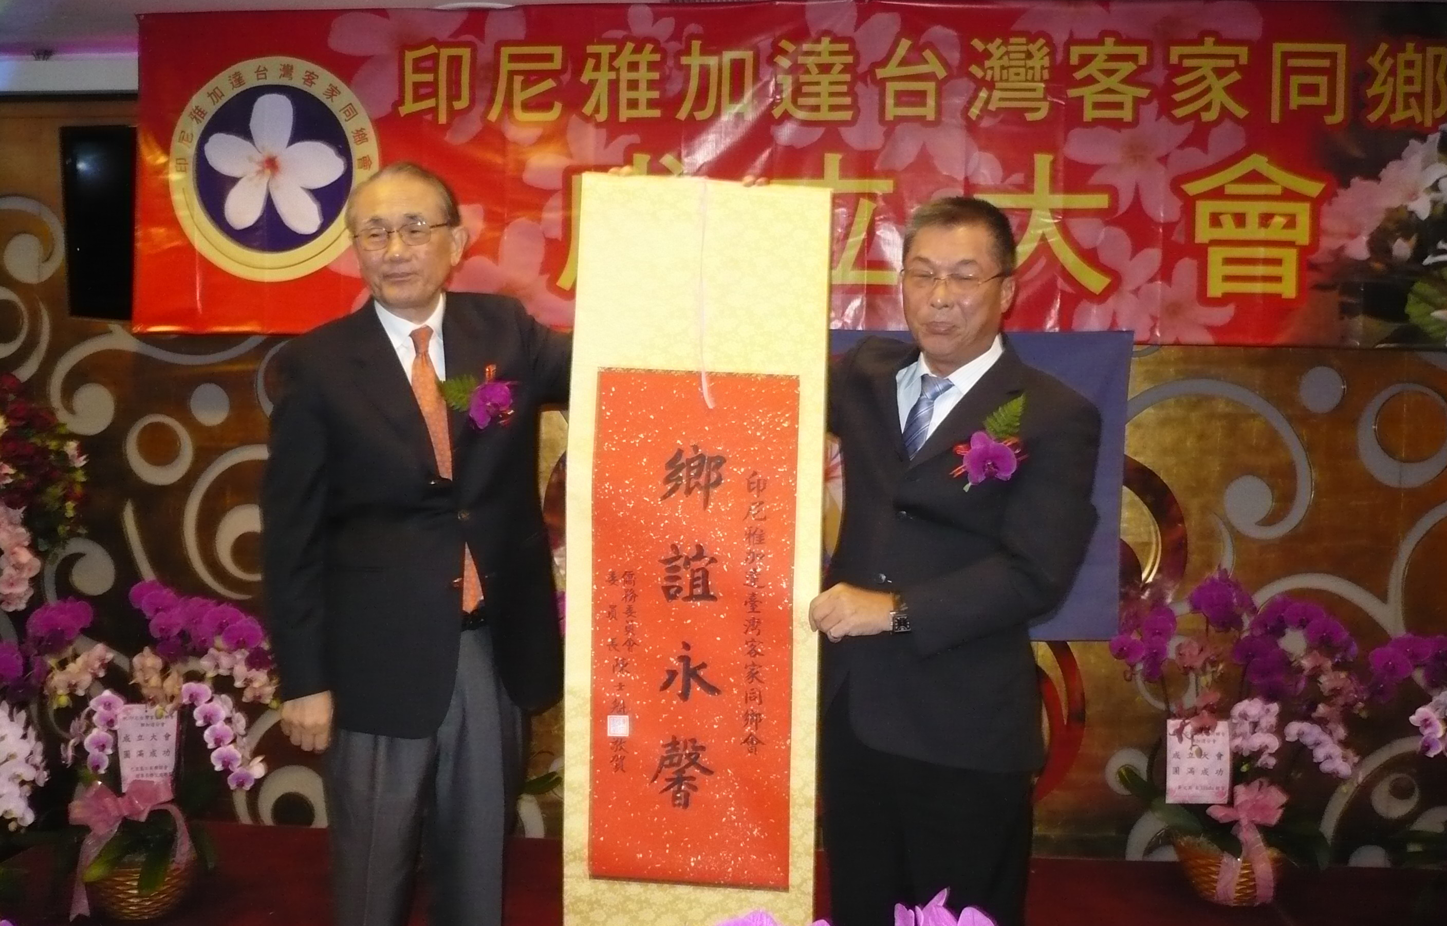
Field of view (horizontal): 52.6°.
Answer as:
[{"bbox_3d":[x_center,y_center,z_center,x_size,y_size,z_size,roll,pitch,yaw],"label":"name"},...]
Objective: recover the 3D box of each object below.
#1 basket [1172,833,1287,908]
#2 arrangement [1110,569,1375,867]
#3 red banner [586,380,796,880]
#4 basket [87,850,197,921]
[{"bbox_3d":[1.431,1.147,4.140,0.300,0.170,0.250,1,1,5],"label":"basket"},{"bbox_3d":[1.447,0.715,4.120,0.700,0.810,0.430,1,1,5],"label":"arrangement"},{"bbox_3d":[-0.045,0.261,2.290,0.314,0.803,0.020,2,1,1],"label":"red banner"},{"bbox_3d":[-1.550,1.101,3.900,0.280,0.160,0.250,1,1,5],"label":"basket"}]

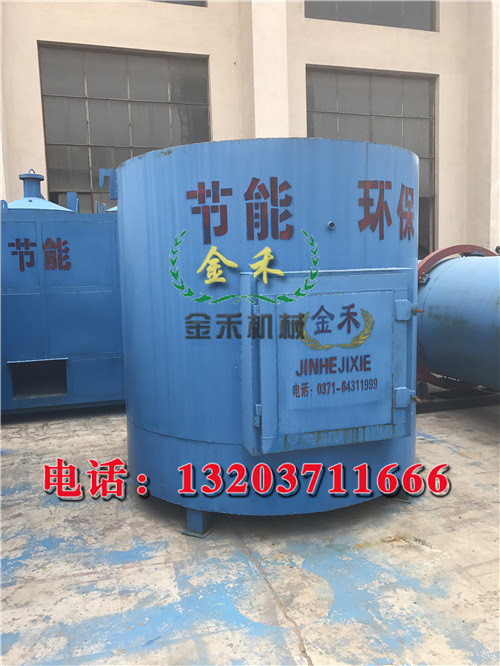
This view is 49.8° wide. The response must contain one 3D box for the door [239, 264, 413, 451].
[{"bbox_3d":[0.402,0.125,2.743,0.857,0.873,0.170,-3,6,-17],"label":"door"}]

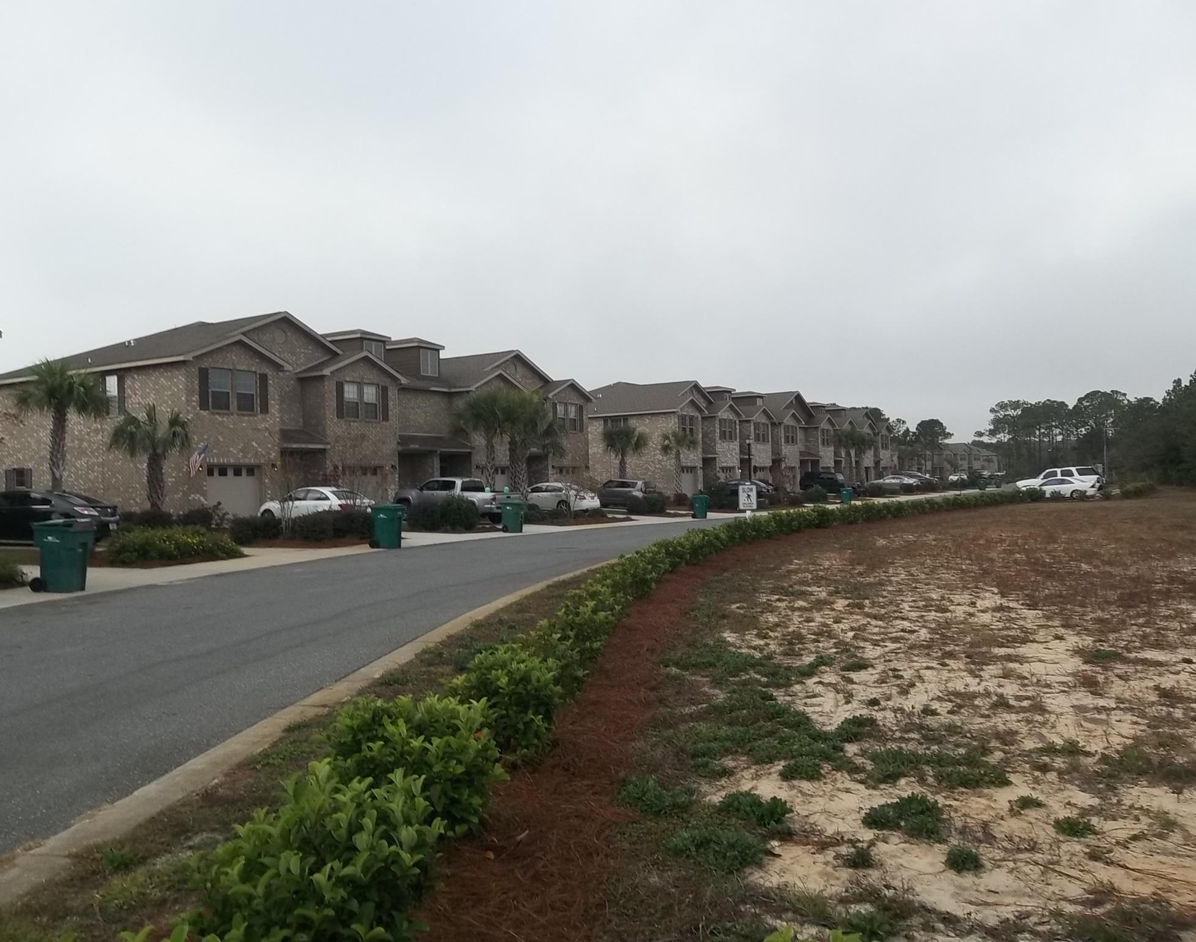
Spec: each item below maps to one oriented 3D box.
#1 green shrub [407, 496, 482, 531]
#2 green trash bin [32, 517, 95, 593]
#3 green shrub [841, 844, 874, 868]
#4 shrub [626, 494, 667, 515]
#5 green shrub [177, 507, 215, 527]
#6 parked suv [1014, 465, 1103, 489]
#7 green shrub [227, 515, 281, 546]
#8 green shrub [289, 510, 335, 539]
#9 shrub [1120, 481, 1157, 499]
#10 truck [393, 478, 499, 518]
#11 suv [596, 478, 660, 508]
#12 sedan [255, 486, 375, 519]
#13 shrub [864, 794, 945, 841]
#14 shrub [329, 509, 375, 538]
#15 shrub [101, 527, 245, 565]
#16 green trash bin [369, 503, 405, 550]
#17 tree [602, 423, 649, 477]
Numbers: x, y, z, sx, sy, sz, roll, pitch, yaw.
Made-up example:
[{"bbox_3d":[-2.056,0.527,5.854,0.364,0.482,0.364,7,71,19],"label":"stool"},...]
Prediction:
[{"bbox_3d":[-5.189,1.392,33.000,2.250,1.170,1.400,-1,-1,10],"label":"green shrub"},{"bbox_3d":[-8.406,1.356,15.400,0.760,1.100,0.630,-1,-1,11],"label":"green trash bin"},{"bbox_3d":[1.023,1.515,3.870,0.130,0.060,0.110,-1,-1,0],"label":"green shrub"},{"bbox_3d":[2.330,1.633,47.000,1.950,0.970,1.600,-1,-1,3],"label":"shrub"},{"bbox_3d":[-13.535,1.606,33.000,1.350,0.750,1.250,-1,-1,-22],"label":"green shrub"},{"bbox_3d":[29.925,0.816,63.500,5.150,1.930,2.000,-4,-2,28],"label":"parked suv"},{"bbox_3d":[-9.395,1.552,26.800,1.400,0.820,1.300,-1,-1,-19],"label":"green shrub"},{"bbox_3d":[-8.277,1.561,28.300,1.200,0.800,1.100,-1,-1,-20],"label":"green shrub"},{"bbox_3d":[32.532,1.090,59.000,2.200,0.850,1.500,-1,-1,25],"label":"shrub"},{"bbox_3d":[-5.413,1.175,37.682,5.350,1.790,1.900,-1,-1,32],"label":"truck"},{"bbox_3d":[1.326,1.302,55.660,4.400,1.620,1.800,-1,-1,32],"label":"suv"},{"bbox_3d":[-10.108,1.298,35.205,4.750,1.450,1.800,-1,-1,32],"label":"sedan"},{"bbox_3d":[1.368,1.526,4.400,0.360,0.120,0.290,-1,-1,17],"label":"shrub"},{"bbox_3d":[-7.366,1.548,29.300,1.350,0.870,1.300,-1,-1,-14],"label":"shrub"},{"bbox_3d":[-9.595,1.648,22.200,1.600,0.680,2.900,-1,-1,16],"label":"shrub"},{"bbox_3d":[-5.328,1.404,24.800,0.760,1.110,0.630,-1,-1,24],"label":"green trash bin"},{"bbox_3d":[1.790,-0.550,65.000,3.100,5.200,3.100,-1,-1,2],"label":"tree"}]

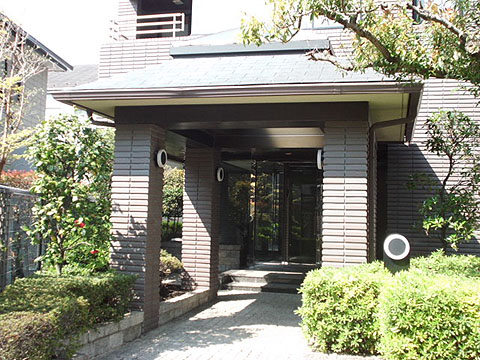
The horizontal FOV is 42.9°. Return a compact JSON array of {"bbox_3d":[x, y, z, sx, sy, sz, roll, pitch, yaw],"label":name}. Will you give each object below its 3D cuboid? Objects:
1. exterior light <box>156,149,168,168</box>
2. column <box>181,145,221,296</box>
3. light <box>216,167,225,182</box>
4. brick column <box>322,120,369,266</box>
[{"bbox_3d":[-0.953,-0.257,7.378,0.092,0.215,0.215,1,-4,15],"label":"exterior light"},{"bbox_3d":[-0.599,0.699,9.689,0.468,2.390,0.465,1,-4,15],"label":"column"},{"bbox_3d":[-0.305,-0.079,9.665,0.092,0.215,0.215,1,-4,15],"label":"light"},{"bbox_3d":[1.179,0.591,6.769,0.468,2.420,0.465,1,-4,15],"label":"brick column"}]

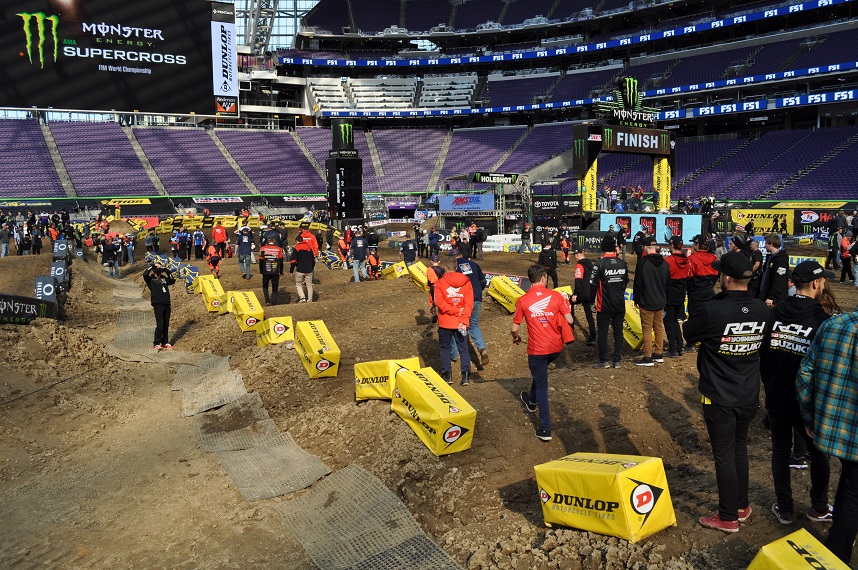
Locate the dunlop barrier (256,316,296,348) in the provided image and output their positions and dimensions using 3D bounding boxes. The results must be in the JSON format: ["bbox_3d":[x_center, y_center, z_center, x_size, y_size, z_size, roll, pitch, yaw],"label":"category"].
[{"bbox_3d":[-2.860,0.894,11.949,0.425,0.430,0.885,-4,-8,-31],"label":"dunlop barrier"}]

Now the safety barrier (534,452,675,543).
[{"bbox_3d":[1.225,1.484,4.575,0.413,0.432,0.883,-8,-7,-29],"label":"safety barrier"}]

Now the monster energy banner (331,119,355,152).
[{"bbox_3d":[-6.459,-11.164,48.000,1.200,2.350,1.200,-4,7,-34],"label":"monster energy banner"}]

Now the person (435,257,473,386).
[{"bbox_3d":[0.332,0.483,8.715,0.530,1.740,0.370,-1,6,1],"label":"person"}]

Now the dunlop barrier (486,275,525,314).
[{"bbox_3d":[1.957,0.210,15.930,0.425,0.430,0.885,-15,39,-35],"label":"dunlop barrier"}]

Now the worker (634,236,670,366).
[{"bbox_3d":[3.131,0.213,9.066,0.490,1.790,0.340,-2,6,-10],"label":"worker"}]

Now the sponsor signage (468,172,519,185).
[{"bbox_3d":[5.351,-8.603,52.017,5.430,0.810,0.400,-9,12,-43],"label":"sponsor signage"}]

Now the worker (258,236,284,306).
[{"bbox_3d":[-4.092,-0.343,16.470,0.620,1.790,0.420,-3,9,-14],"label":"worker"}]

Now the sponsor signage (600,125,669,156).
[{"bbox_3d":[14.985,-10.444,46.572,7.780,1.720,0.400,-7,10,-34],"label":"sponsor signage"}]

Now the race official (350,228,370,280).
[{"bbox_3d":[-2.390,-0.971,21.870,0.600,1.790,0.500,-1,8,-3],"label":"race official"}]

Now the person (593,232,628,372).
[{"bbox_3d":[2.469,0.228,8.668,0.500,1.800,0.380,-1,6,-3],"label":"person"}]

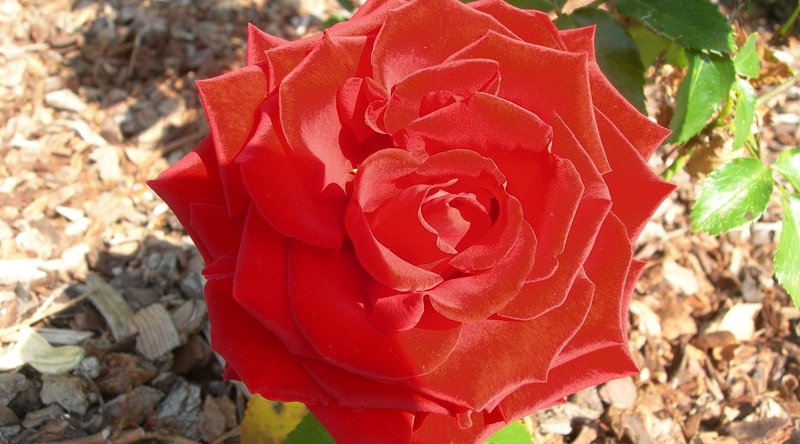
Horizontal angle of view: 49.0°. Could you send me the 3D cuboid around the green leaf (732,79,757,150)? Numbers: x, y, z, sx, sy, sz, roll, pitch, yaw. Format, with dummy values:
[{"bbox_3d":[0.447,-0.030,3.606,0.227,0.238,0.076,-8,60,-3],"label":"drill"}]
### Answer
[{"bbox_3d":[0.165,-0.052,0.420,0.014,0.035,0.008,20,22,34],"label":"green leaf"}]

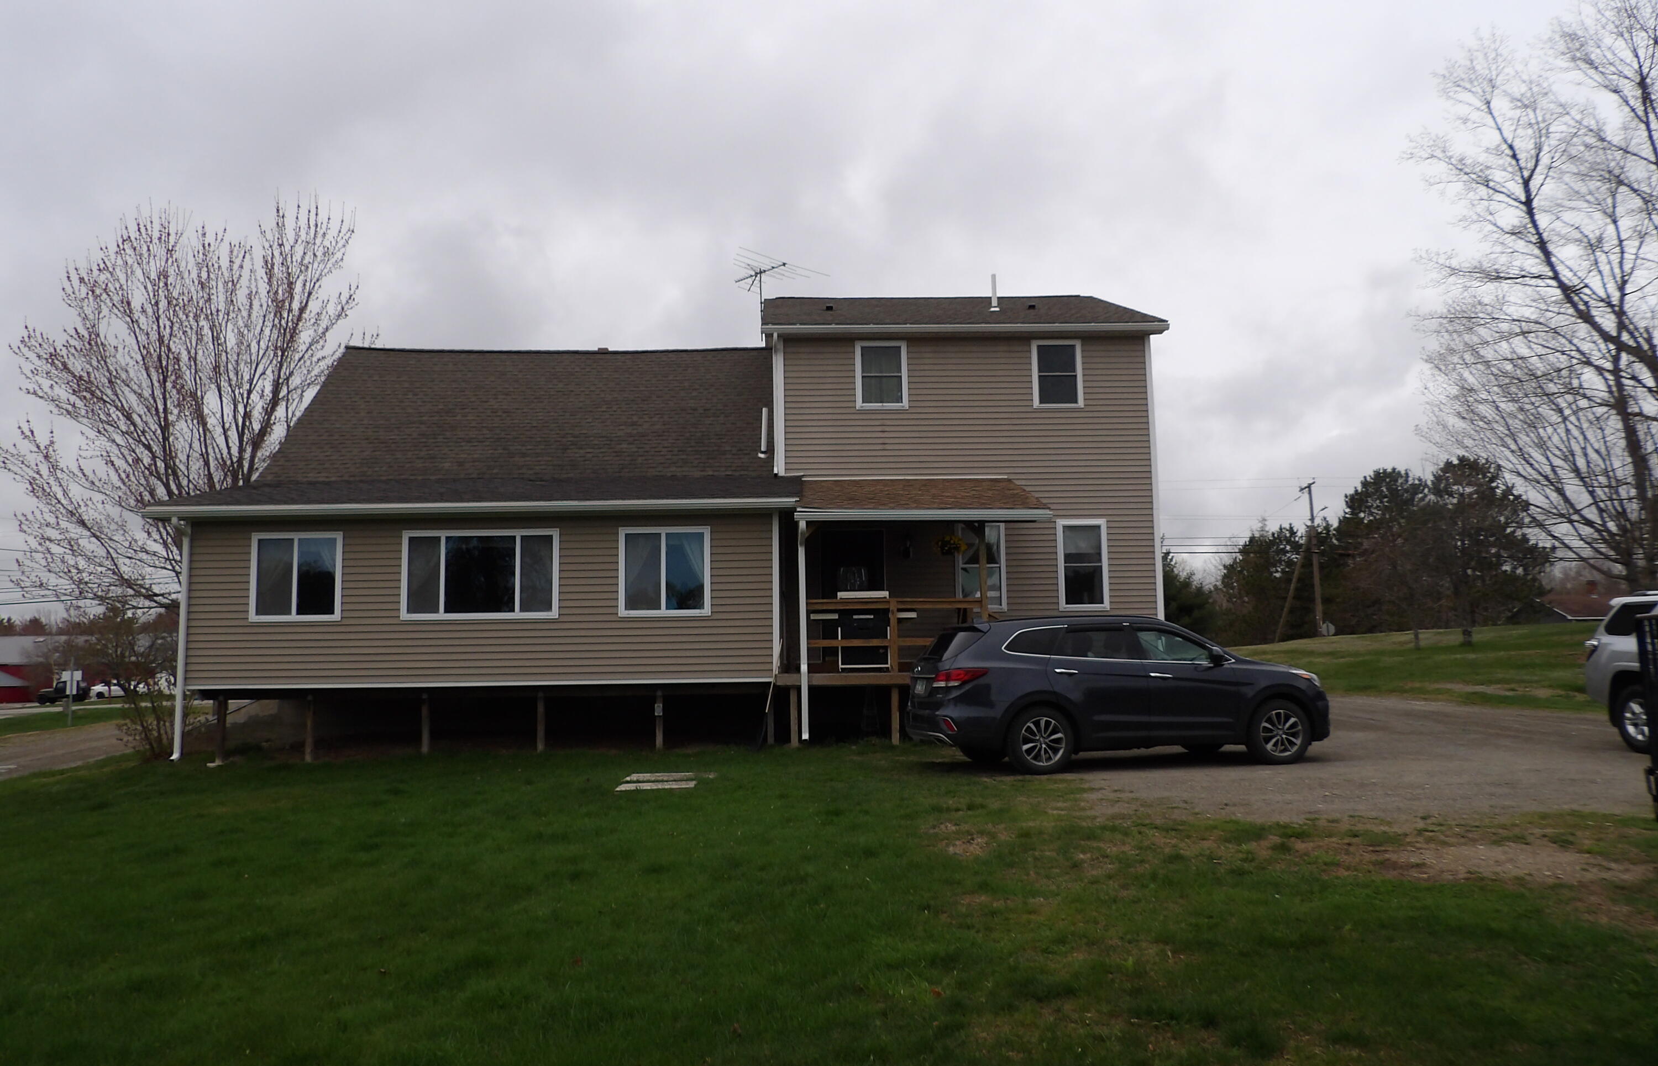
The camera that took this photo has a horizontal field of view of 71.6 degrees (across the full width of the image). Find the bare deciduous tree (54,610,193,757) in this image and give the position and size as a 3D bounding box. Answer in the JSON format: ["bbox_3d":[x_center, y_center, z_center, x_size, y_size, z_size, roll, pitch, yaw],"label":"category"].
[{"bbox_3d":[-9.970,2.093,16.232,2.150,2.078,2.100,-1,-6,-2],"label":"bare deciduous tree"}]

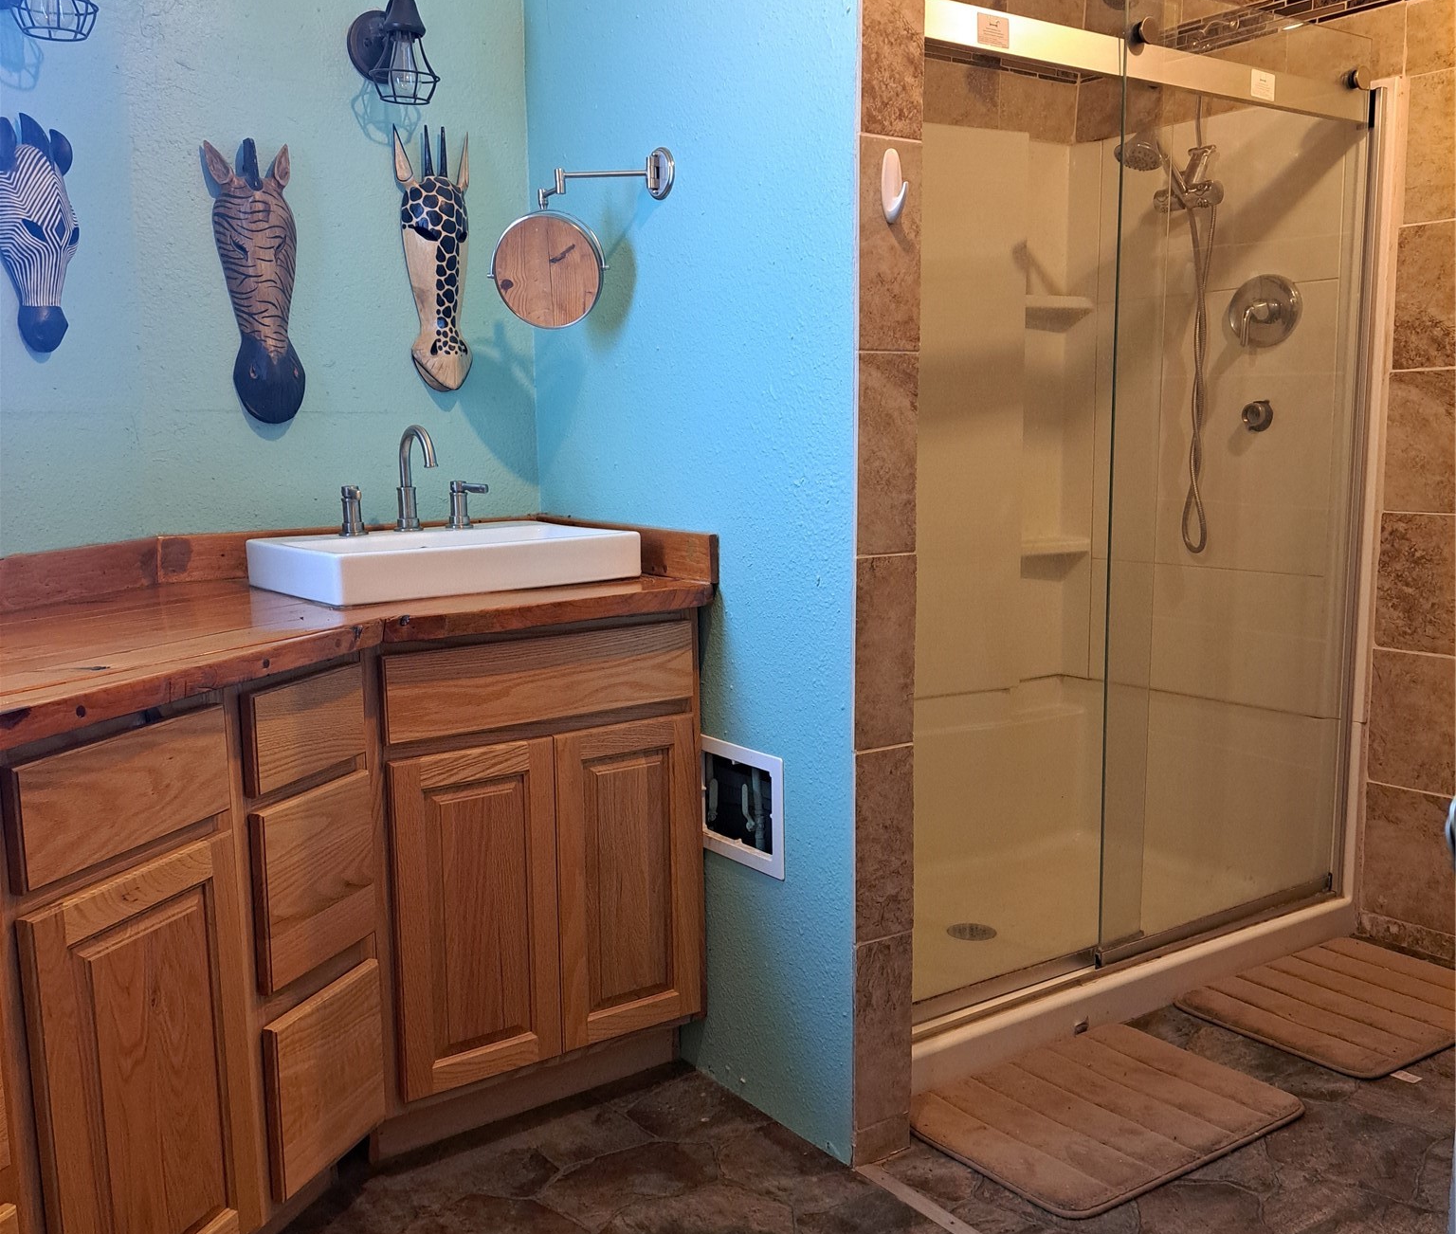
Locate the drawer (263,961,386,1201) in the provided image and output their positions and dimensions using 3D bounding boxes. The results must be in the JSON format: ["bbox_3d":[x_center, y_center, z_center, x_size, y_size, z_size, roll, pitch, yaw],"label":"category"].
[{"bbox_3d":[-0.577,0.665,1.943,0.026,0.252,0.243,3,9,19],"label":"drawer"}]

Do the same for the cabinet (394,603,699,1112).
[{"bbox_3d":[-0.447,0.376,2.454,0.610,0.810,0.570,-7,11,-35],"label":"cabinet"}]

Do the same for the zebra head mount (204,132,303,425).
[{"bbox_3d":[-0.824,-0.589,2.375,0.165,0.495,0.075,-7,11,-35],"label":"zebra head mount"}]

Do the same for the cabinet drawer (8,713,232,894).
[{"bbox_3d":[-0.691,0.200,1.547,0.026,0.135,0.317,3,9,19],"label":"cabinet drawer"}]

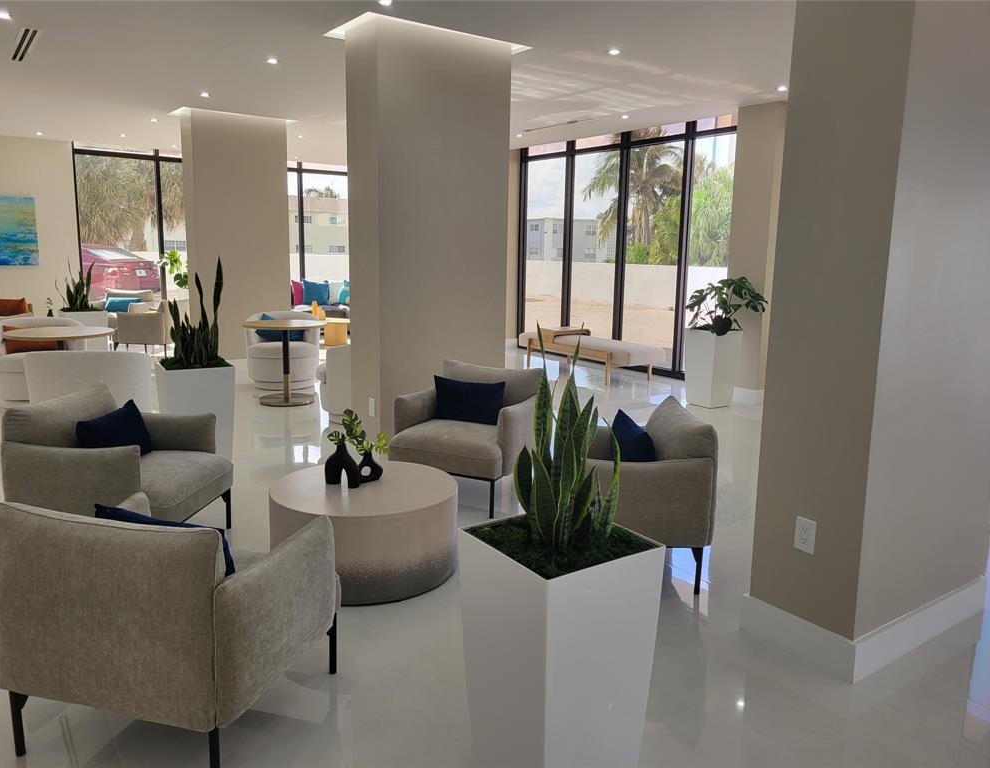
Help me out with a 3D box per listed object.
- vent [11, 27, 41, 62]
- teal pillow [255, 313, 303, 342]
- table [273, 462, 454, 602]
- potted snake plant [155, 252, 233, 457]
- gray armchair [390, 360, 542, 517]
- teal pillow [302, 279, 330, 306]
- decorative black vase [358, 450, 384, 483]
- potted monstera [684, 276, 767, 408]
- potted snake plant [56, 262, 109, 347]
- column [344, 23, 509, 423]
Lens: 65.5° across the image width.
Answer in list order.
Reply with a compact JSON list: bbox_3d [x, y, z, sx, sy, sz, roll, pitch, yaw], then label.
[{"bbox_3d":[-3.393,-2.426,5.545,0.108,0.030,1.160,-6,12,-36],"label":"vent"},{"bbox_3d":[-2.293,-0.593,8.222,0.480,0.310,0.150,-2,-8,-20],"label":"teal pillow"},{"bbox_3d":[-0.592,0.652,3.541,0.847,0.379,0.847,1,10,0],"label":"table"},{"bbox_3d":[-1.772,-0.051,4.573,0.380,1.380,0.380,-4,11,-29],"label":"potted snake plant"},{"bbox_3d":[-0.164,0.295,4.565,0.705,0.744,0.730,5,10,24],"label":"gray armchair"},{"bbox_3d":[-3.131,-1.605,13.492,0.470,0.450,0.160,-6,-3,-35],"label":"teal pillow"},{"bbox_3d":[-0.582,0.377,3.555,0.120,0.149,0.050,-6,12,-36],"label":"decorative black vase"},{"bbox_3d":[2.164,-0.388,7.393,0.660,1.240,0.660,-6,12,-36],"label":"potted monstera"},{"bbox_3d":[-4.276,-0.603,7.967,0.410,1.230,0.410,-6,12,-36],"label":"potted snake plant"},{"bbox_3d":[-0.459,-0.914,5.390,1.019,2.843,0.449,-6,12,-36],"label":"column"}]

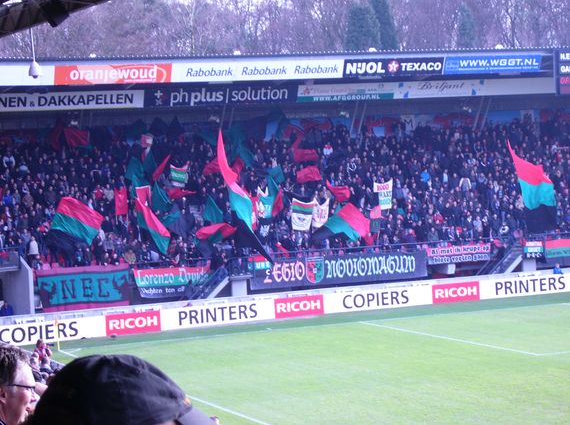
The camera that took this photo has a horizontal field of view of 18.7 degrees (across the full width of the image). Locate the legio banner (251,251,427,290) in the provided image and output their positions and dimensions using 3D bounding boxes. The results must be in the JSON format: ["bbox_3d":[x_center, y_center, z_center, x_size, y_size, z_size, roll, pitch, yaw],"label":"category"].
[{"bbox_3d":[2.853,3.093,92.151,10.600,1.400,0.060,-4,2,-26],"label":"legio banner"}]

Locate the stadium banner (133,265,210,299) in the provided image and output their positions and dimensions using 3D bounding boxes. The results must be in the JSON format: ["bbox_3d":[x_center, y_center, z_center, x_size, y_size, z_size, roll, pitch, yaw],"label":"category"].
[{"bbox_3d":[-5.753,3.538,87.986,4.200,1.500,0.060,-4,2,-26],"label":"stadium banner"}]

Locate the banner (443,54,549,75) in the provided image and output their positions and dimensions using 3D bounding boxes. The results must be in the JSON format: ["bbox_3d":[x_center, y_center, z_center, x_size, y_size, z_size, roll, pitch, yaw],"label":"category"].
[{"bbox_3d":[11.532,-8.244,96.182,6.442,1.000,0.100,-4,16,-26],"label":"banner"}]

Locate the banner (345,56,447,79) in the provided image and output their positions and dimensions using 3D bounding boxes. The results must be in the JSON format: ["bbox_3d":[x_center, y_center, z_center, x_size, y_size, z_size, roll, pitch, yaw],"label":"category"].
[{"bbox_3d":[5.864,-7.852,93.440,6.174,1.000,0.100,-4,16,-26],"label":"banner"}]

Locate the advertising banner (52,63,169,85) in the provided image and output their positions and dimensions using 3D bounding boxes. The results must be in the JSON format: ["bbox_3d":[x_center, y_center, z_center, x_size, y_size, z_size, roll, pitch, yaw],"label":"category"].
[{"bbox_3d":[-8.572,-6.925,86.457,6.187,1.000,0.100,-4,16,-26],"label":"advertising banner"}]

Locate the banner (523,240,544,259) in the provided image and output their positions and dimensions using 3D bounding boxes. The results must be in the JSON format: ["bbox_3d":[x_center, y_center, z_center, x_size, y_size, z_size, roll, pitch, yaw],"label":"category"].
[{"bbox_3d":[14.027,2.145,97.553,1.300,1.020,0.060,-4,2,-26],"label":"banner"}]

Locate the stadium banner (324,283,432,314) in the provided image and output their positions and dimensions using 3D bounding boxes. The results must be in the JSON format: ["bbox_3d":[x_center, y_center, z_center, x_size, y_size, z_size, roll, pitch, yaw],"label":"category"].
[{"bbox_3d":[4.848,4.477,89.063,6.188,0.980,0.100,-4,2,-23],"label":"stadium banner"}]

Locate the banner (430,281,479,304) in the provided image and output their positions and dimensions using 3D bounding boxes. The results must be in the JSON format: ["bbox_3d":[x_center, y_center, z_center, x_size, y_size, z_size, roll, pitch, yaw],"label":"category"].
[{"bbox_3d":[8.975,4.216,90.841,2.852,0.980,0.100,-4,2,-22],"label":"banner"}]

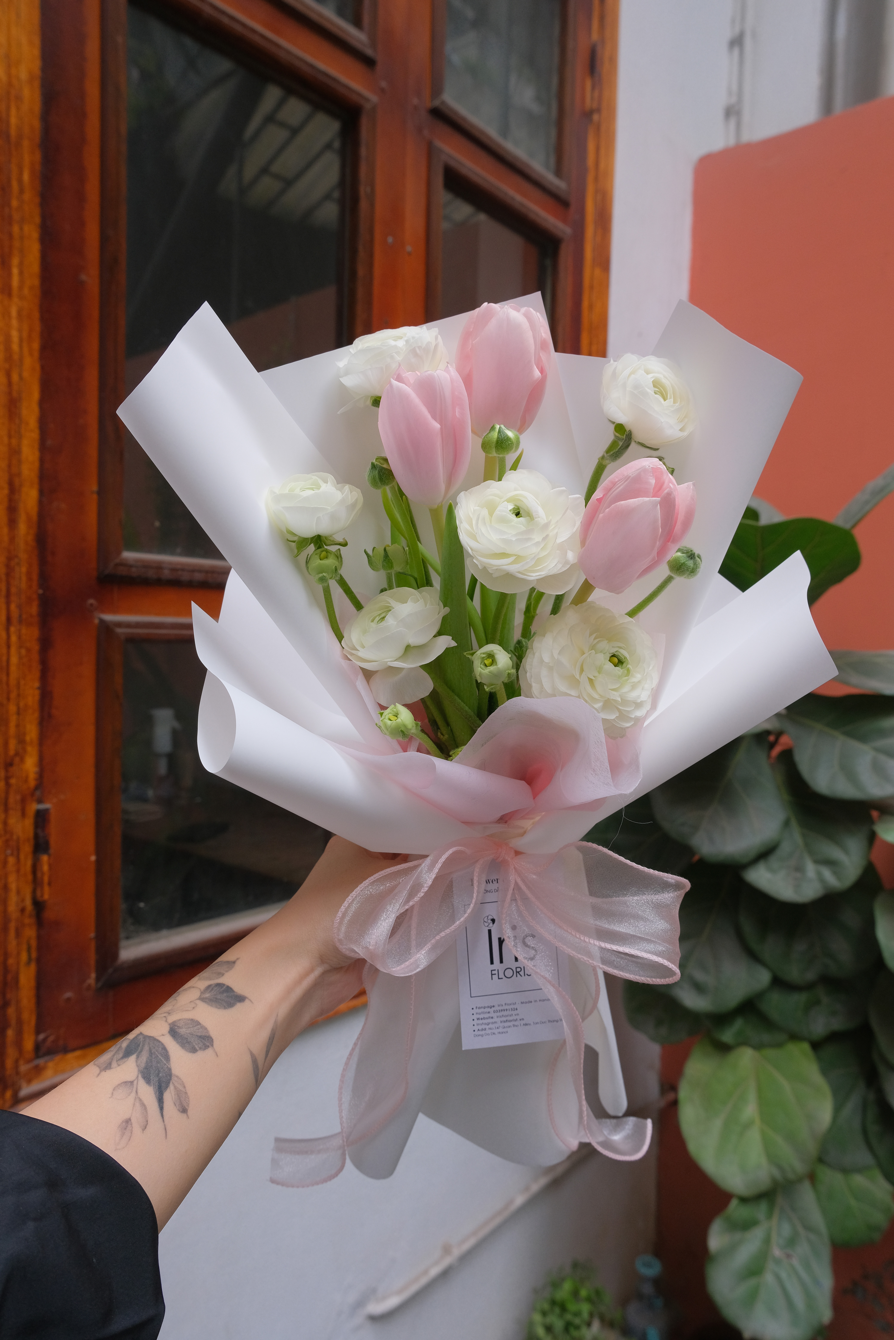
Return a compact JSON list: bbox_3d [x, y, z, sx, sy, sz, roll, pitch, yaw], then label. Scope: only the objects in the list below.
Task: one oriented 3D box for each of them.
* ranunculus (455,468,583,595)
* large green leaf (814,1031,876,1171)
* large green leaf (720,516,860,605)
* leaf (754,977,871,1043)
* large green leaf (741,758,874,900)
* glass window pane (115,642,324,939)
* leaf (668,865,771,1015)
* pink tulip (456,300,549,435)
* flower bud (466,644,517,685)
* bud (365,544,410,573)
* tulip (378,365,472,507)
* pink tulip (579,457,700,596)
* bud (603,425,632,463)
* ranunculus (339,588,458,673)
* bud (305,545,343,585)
[{"bbox_3d":[0.036,-0.070,0.470,0.064,0.064,0.045,-1,-30,1],"label":"ranunculus"},{"bbox_3d":[0.618,0.696,1.500,0.160,0.230,0.070,2,3,17],"label":"large green leaf"},{"bbox_3d":[0.532,-0.162,1.450,0.220,0.160,0.120,2,3,17],"label":"large green leaf"},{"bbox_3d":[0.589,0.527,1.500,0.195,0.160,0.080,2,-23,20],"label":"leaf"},{"bbox_3d":[0.470,0.207,1.220,0.175,0.215,0.060,-8,-28,-4],"label":"large green leaf"},{"bbox_3d":[-0.275,0.140,1.228,0.012,0.360,0.338,3,3,41],"label":"glass window pane"},{"bbox_3d":[0.423,0.424,1.480,0.205,0.240,0.070,2,-23,20],"label":"leaf"},{"bbox_3d":[0.031,-0.162,0.505,0.052,0.074,0.052,3,-3,0],"label":"pink tulip"},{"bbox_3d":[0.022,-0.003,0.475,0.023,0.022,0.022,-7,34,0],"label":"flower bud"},{"bbox_3d":[-0.032,-0.060,0.495,0.023,0.017,0.021,1,2,0],"label":"bud"},{"bbox_3d":[-0.011,-0.122,0.485,0.048,0.070,0.047,-3,-5,0],"label":"tulip"},{"bbox_3d":[0.100,-0.075,0.490,0.050,0.068,0.050,26,12,0],"label":"pink tulip"},{"bbox_3d":[0.092,-0.122,0.500,0.014,0.021,0.013,24,3,0],"label":"bud"},{"bbox_3d":[-0.025,-0.019,0.465,0.056,0.036,0.052,-11,34,0],"label":"ranunculus"},{"bbox_3d":[-0.065,-0.057,0.495,0.020,0.020,0.020,0,35,0],"label":"bud"}]

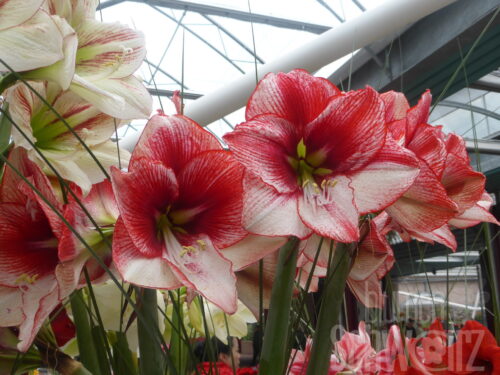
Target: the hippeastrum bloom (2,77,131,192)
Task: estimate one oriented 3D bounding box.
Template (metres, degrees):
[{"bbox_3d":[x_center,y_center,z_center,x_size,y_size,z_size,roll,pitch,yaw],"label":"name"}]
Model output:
[{"bbox_3d":[-0.206,-0.057,0.650,0.105,0.135,0.140,-4,-14,45],"label":"hippeastrum bloom"}]

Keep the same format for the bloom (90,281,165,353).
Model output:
[{"bbox_3d":[-0.194,0.199,0.920,0.135,0.140,0.110,6,-2,-21],"label":"bloom"}]

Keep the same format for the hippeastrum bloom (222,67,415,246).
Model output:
[{"bbox_3d":[0.069,-0.029,0.565,0.182,0.168,0.110,2,-7,-6],"label":"hippeastrum bloom"}]

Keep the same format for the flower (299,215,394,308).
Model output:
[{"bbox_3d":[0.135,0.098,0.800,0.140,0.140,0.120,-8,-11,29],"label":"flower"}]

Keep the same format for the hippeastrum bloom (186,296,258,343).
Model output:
[{"bbox_3d":[-0.053,0.237,1.080,0.140,0.125,0.105,4,-1,-15],"label":"hippeastrum bloom"}]

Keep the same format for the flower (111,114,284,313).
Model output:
[{"bbox_3d":[-0.056,0.027,0.575,0.165,0.185,0.115,7,-9,-23],"label":"flower"}]

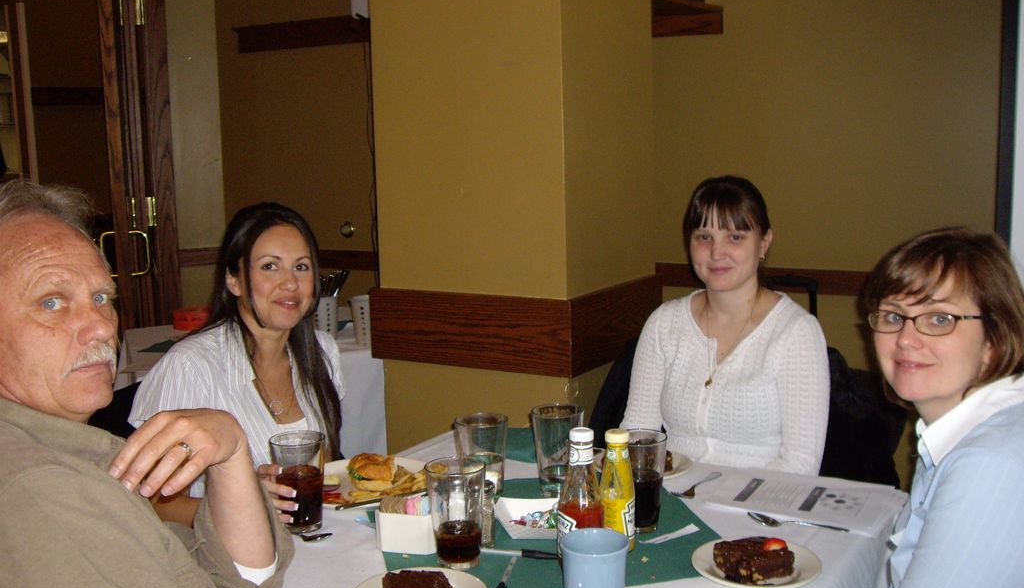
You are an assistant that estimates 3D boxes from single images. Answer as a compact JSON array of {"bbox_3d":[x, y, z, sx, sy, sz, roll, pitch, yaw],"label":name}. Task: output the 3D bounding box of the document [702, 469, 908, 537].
[{"bbox_3d":[0.491,0.338,1.877,0.285,0.012,0.222,4,11,31],"label":"document"}]

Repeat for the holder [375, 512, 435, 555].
[{"bbox_3d":[-0.149,0.350,1.694,0.088,0.062,0.060,1,9,14],"label":"holder"}]

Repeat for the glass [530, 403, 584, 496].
[{"bbox_3d":[0.079,0.270,1.918,0.089,0.143,0.089,-1,9,2],"label":"glass"}]

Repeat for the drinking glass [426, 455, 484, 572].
[{"bbox_3d":[-0.080,0.322,1.647,0.088,0.144,0.088,-2,9,-3],"label":"drinking glass"}]

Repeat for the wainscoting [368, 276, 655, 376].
[{"bbox_3d":[0.024,0.052,3.030,0.587,0.184,0.555,4,10,30],"label":"wainscoting"}]

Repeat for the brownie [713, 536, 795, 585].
[{"bbox_3d":[0.334,0.365,1.554,0.083,0.036,0.072,-5,9,-23],"label":"brownie"}]

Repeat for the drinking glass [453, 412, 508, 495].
[{"bbox_3d":[-0.049,0.282,1.887,0.088,0.144,0.088,-2,9,-2],"label":"drinking glass"}]

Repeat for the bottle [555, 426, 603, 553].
[{"bbox_3d":[0.101,0.292,1.618,0.066,0.203,0.066,-1,9,0],"label":"bottle"}]

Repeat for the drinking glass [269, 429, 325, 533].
[{"bbox_3d":[-0.333,0.297,1.767,0.089,0.143,0.089,-4,7,-11],"label":"drinking glass"}]

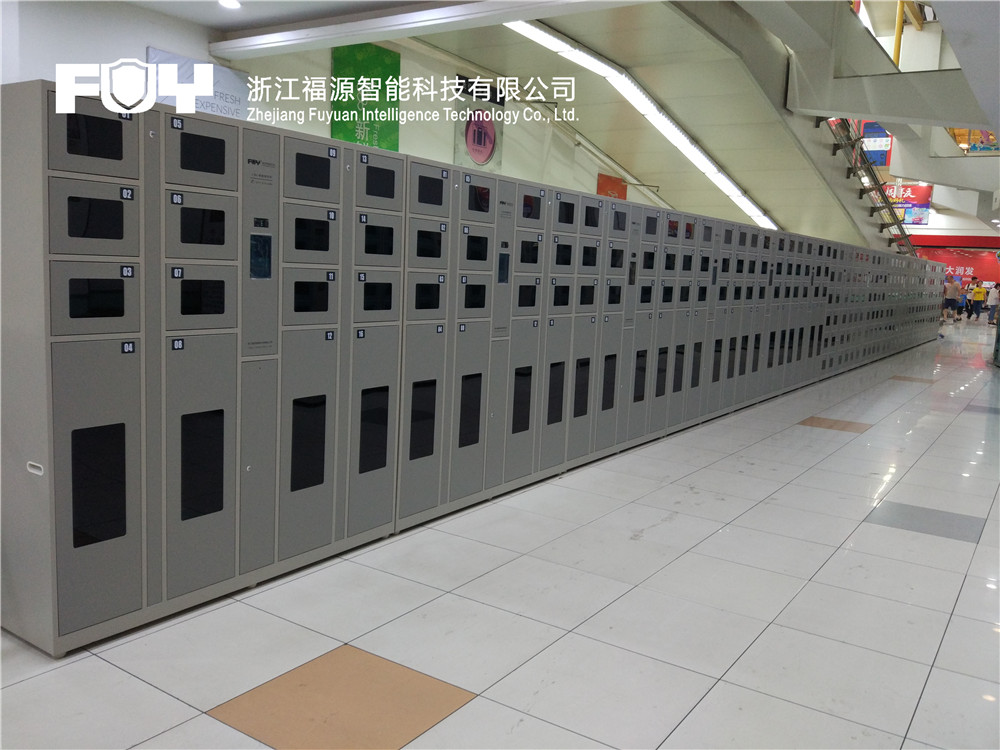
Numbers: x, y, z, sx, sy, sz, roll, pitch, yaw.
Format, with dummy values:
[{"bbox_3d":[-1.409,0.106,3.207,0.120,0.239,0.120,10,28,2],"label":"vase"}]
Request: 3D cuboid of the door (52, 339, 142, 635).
[{"bbox_3d":[-1.422,0.388,2.872,0.020,1.023,0.311,7,9,34],"label":"door"}]

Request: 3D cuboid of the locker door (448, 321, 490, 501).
[{"bbox_3d":[-0.169,0.197,4.522,0.020,0.990,0.318,8,9,34],"label":"locker door"}]

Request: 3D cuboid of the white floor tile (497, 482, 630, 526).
[{"bbox_3d":[0.391,0.782,4.860,0.600,0.012,0.600,7,9,34],"label":"white floor tile"}]

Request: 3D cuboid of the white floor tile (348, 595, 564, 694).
[{"bbox_3d":[-0.145,0.976,3.001,0.590,0.010,0.590,8,9,34],"label":"white floor tile"}]

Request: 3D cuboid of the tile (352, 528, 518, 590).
[{"bbox_3d":[-0.302,0.883,3.895,0.600,0.010,0.600,7,9,34],"label":"tile"}]

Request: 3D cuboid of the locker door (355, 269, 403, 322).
[{"bbox_3d":[-0.589,-0.374,3.861,0.025,0.243,0.318,7,9,34],"label":"locker door"}]

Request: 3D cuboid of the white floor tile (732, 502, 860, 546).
[{"bbox_3d":[1.717,0.860,4.676,0.600,0.012,0.600,7,9,34],"label":"white floor tile"}]

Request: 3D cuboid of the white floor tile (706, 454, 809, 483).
[{"bbox_3d":[1.902,0.690,6.013,0.600,0.012,0.600,7,9,34],"label":"white floor tile"}]

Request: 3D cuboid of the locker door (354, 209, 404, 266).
[{"bbox_3d":[-0.587,-0.646,3.885,0.020,0.248,0.321,7,9,34],"label":"locker door"}]

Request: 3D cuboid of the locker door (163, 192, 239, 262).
[{"bbox_3d":[-1.140,-0.566,3.093,0.020,0.249,0.320,7,9,34],"label":"locker door"}]

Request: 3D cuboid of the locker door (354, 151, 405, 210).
[{"bbox_3d":[-0.567,-0.899,3.794,0.020,0.245,0.314,7,9,34],"label":"locker door"}]

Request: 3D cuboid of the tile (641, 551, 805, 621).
[{"bbox_3d":[1.031,0.961,3.707,0.600,0.010,0.600,7,9,34],"label":"tile"}]

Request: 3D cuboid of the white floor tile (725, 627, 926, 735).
[{"bbox_3d":[1.174,1.077,2.879,0.600,0.012,0.600,8,9,34],"label":"white floor tile"}]

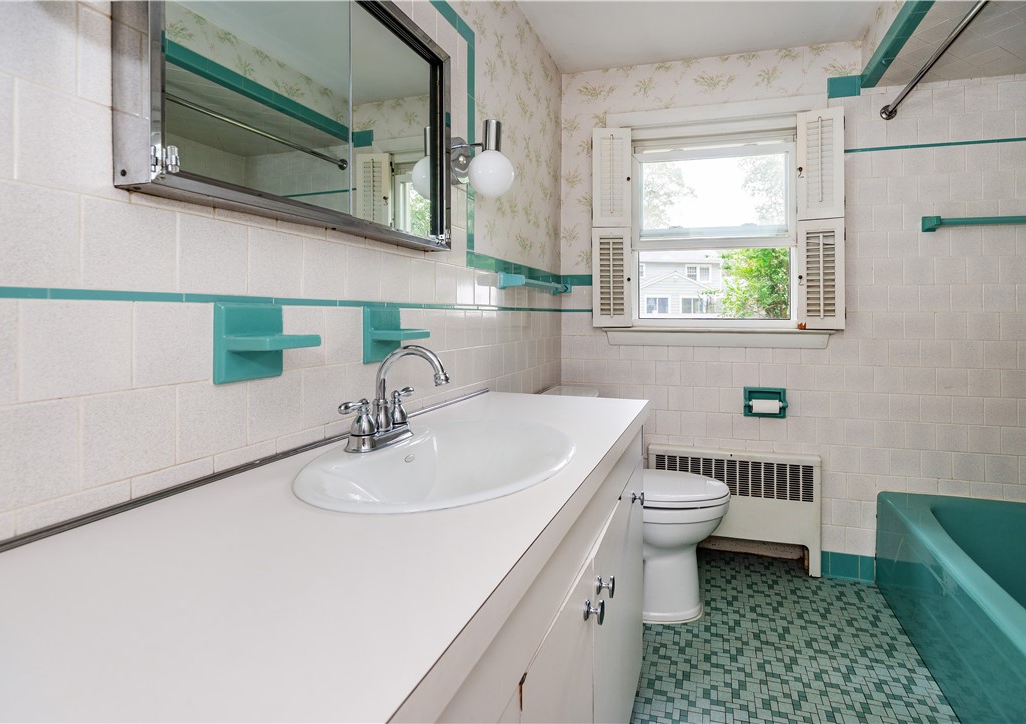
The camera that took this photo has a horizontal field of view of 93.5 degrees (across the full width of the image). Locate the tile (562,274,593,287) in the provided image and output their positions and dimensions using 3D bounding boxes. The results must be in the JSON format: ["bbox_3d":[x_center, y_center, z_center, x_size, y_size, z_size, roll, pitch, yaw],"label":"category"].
[{"bbox_3d":[0.309,-0.387,2.307,0.149,0.056,0.010,1,3,17],"label":"tile"}]

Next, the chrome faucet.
[{"bbox_3d":[-0.188,0.059,0.836,0.165,0.175,0.200,2,4,23],"label":"chrome faucet"}]

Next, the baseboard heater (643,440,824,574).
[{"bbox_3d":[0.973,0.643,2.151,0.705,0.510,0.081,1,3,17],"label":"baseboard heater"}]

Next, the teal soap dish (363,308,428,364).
[{"bbox_3d":[-0.244,-0.059,1.035,0.100,0.117,0.113,2,4,23],"label":"teal soap dish"}]

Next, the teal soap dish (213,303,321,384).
[{"bbox_3d":[-0.374,-0.030,0.744,0.095,0.116,0.111,1,2,22],"label":"teal soap dish"}]

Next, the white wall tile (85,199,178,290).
[{"bbox_3d":[-0.485,-0.147,0.612,0.010,0.109,0.108,2,4,23],"label":"white wall tile"}]

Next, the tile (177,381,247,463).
[{"bbox_3d":[-0.448,0.083,0.721,0.010,0.111,0.109,1,3,22],"label":"tile"}]

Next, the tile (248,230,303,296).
[{"bbox_3d":[-0.400,-0.165,0.811,0.010,0.109,0.108,2,4,23],"label":"tile"}]

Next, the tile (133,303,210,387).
[{"bbox_3d":[-0.464,-0.029,0.662,0.010,0.109,0.108,2,4,23],"label":"tile"}]

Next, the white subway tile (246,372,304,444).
[{"bbox_3d":[-0.405,0.073,0.823,0.010,0.111,0.109,1,3,22],"label":"white subway tile"}]

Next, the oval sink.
[{"bbox_3d":[-0.099,0.238,0.840,0.420,0.170,0.555,1,3,22],"label":"oval sink"}]

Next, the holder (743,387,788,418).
[{"bbox_3d":[1.096,0.177,2.096,0.173,0.130,0.071,1,3,17],"label":"holder"}]

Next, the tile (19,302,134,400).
[{"bbox_3d":[-0.512,-0.017,0.570,0.010,0.111,0.109,1,3,22],"label":"tile"}]

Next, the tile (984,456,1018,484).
[{"bbox_3d":[1.874,0.414,1.854,0.108,0.109,0.010,1,4,17],"label":"tile"}]

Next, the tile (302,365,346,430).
[{"bbox_3d":[-0.362,0.067,0.926,0.010,0.111,0.109,1,3,22],"label":"tile"}]

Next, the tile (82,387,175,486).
[{"bbox_3d":[-0.485,0.087,0.612,0.010,0.109,0.108,2,4,23],"label":"tile"}]

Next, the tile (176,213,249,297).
[{"bbox_3d":[-0.443,-0.156,0.711,0.010,0.109,0.108,2,4,23],"label":"tile"}]

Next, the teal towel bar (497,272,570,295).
[{"bbox_3d":[0.114,-0.307,1.941,0.077,0.054,0.656,1,3,22],"label":"teal towel bar"}]

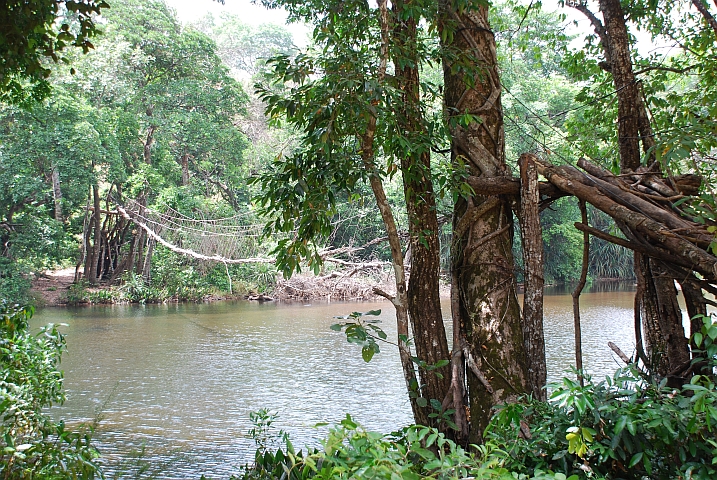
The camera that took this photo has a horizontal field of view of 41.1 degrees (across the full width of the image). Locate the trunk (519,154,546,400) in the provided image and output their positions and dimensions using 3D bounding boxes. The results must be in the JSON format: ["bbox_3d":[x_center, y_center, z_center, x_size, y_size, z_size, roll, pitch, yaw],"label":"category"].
[{"bbox_3d":[1.641,0.362,9.000,0.220,2.350,0.210,0,0,0],"label":"trunk"}]

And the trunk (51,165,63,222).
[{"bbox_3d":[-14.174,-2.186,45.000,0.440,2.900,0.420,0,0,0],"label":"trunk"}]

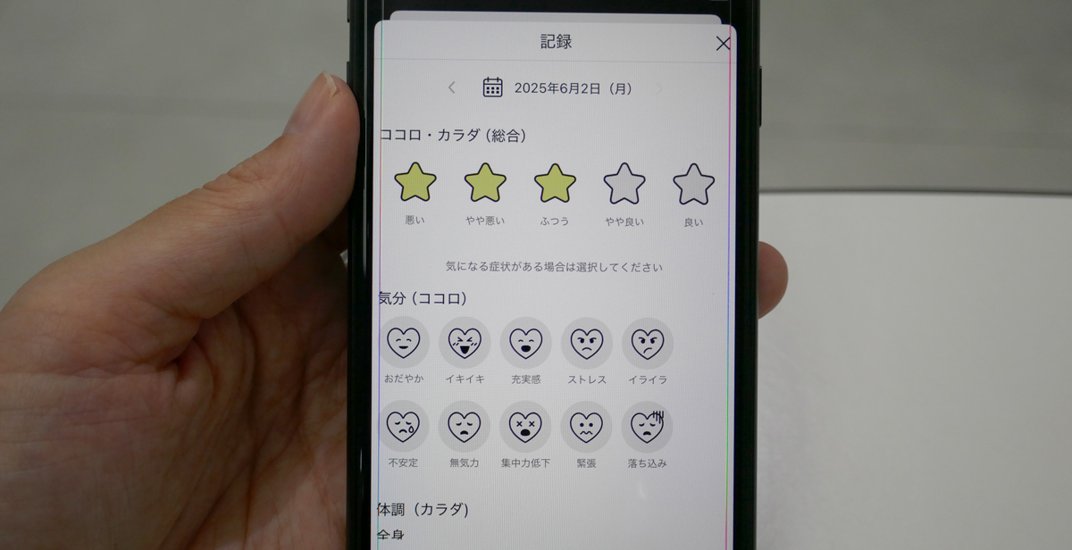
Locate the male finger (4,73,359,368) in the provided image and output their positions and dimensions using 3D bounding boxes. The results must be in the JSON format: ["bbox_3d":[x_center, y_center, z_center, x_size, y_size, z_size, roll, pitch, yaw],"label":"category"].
[{"bbox_3d":[-0.056,-0.004,0.173,0.073,0.025,0.023,-35,7,6],"label":"male finger"}]

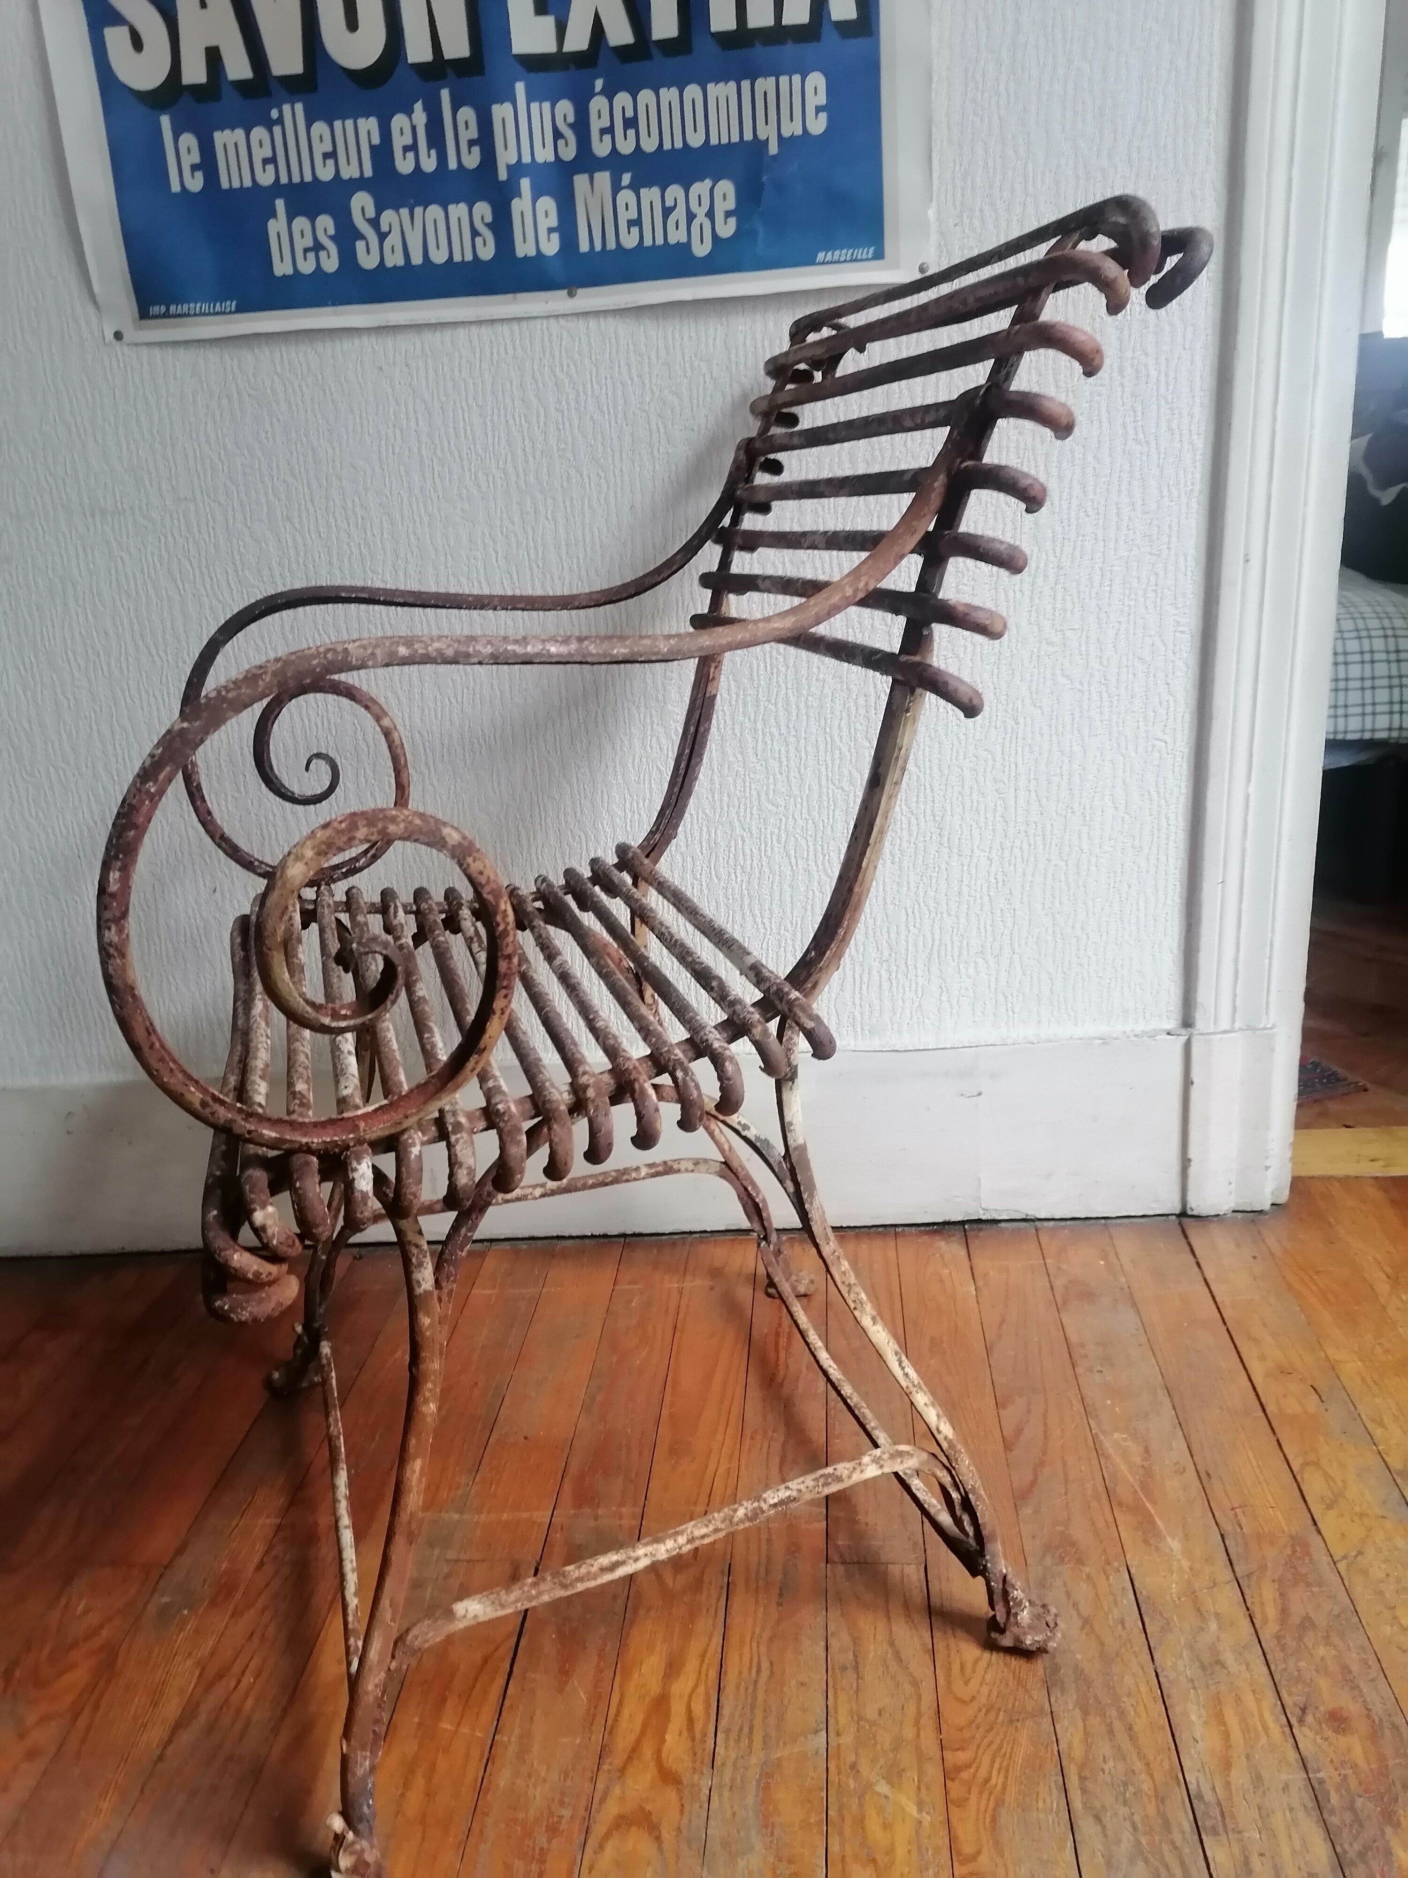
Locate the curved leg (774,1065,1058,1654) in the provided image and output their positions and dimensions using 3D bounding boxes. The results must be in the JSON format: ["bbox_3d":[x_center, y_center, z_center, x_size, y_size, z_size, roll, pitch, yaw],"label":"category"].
[{"bbox_3d":[0.145,0.279,0.889,0.172,0.444,0.058,-8,20,-11],"label":"curved leg"}]

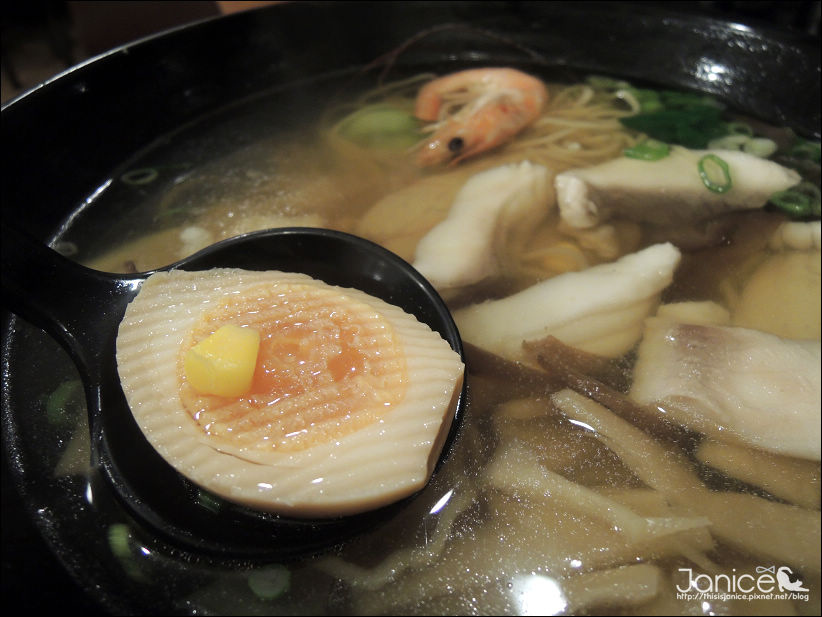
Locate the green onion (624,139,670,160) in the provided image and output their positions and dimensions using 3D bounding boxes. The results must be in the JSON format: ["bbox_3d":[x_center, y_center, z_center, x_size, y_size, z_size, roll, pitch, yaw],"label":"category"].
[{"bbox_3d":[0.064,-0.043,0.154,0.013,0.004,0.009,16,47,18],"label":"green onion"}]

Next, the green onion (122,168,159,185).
[{"bbox_3d":[-0.080,-0.039,0.167,0.011,0.004,0.009,-22,47,-20],"label":"green onion"}]

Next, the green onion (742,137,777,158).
[{"bbox_3d":[0.100,-0.046,0.164,0.009,0.005,0.009,24,49,24],"label":"green onion"}]

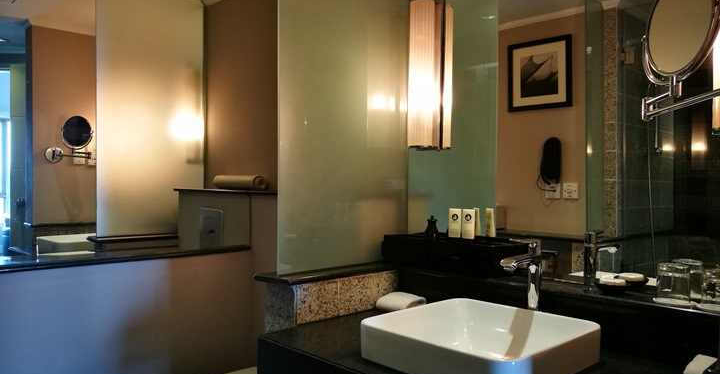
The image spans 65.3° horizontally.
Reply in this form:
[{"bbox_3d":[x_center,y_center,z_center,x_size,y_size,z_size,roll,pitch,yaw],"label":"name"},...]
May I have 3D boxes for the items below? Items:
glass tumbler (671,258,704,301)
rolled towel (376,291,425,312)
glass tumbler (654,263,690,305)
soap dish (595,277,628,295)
[{"bbox_3d":[0.836,0.232,1.430,0.073,0.086,0.073,0,1,-44],"label":"glass tumbler"},{"bbox_3d":[0.135,0.379,1.825,0.111,0.049,0.123,0,1,-44],"label":"rolled towel"},{"bbox_3d":[0.758,0.232,1.355,0.073,0.086,0.073,0,1,-44],"label":"glass tumbler"},{"bbox_3d":[0.652,0.257,1.450,0.082,0.031,0.082,0,1,0],"label":"soap dish"}]

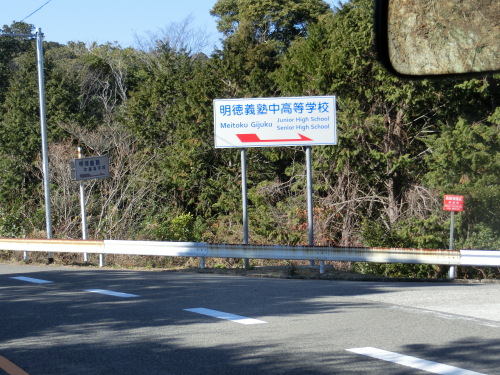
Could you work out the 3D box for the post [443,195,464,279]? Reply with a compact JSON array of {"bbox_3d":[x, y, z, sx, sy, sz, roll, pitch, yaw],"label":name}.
[{"bbox_3d":[5.167,1.260,25.800,0.510,2.130,0.080,2,1,9],"label":"post"}]

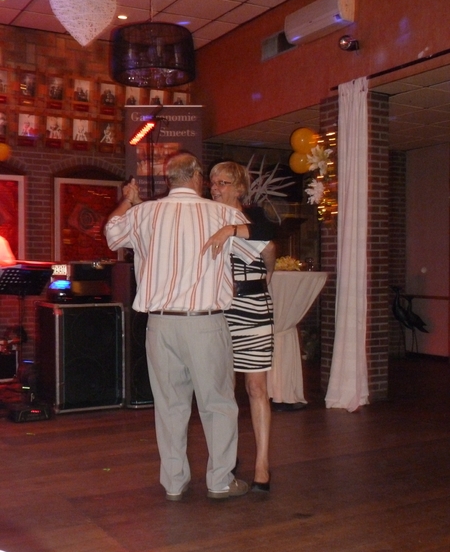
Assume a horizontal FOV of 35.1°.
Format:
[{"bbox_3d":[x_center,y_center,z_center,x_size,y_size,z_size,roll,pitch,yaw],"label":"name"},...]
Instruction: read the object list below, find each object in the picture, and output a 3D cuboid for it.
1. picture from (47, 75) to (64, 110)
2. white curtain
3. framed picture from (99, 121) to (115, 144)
[{"bbox_3d":[-1.815,-1.972,7.628,0.190,0.360,0.025,-1,2,-30],"label":"picture"},{"bbox_3d":[0.986,-0.270,5.840,0.200,2.660,0.360,-1,2,-30],"label":"white curtain"},{"bbox_3d":[-1.314,-1.589,7.961,0.183,0.262,0.025,-2,3,-30],"label":"framed picture"}]

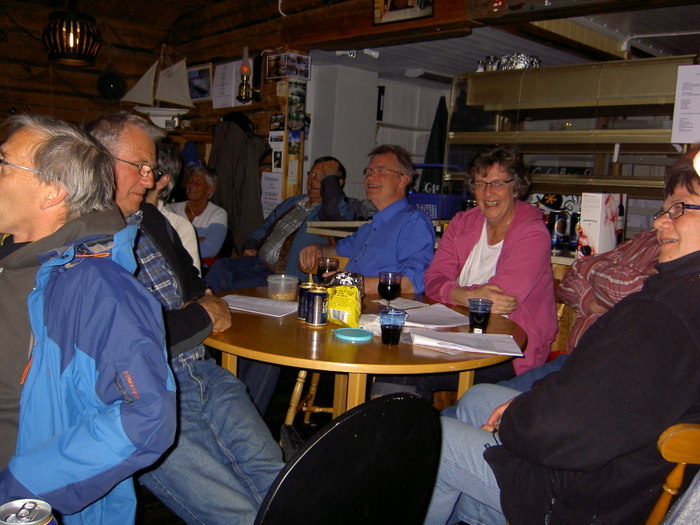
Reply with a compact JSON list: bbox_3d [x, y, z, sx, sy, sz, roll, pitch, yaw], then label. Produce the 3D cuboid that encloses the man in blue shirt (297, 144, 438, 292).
[{"bbox_3d":[0.050,0.176,2.932,0.580,1.340,0.660,11,11,42],"label":"man in blue shirt"}]

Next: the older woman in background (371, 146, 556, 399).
[{"bbox_3d":[0.486,0.253,2.596,0.540,1.330,0.680,8,9,33],"label":"older woman in background"}]

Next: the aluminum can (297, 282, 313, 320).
[{"bbox_3d":[-0.140,0.130,2.332,0.066,0.116,0.066,3,8,0],"label":"aluminum can"}]

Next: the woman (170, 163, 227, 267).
[{"bbox_3d":[-1.002,0.006,4.269,0.500,1.190,0.680,7,9,26],"label":"woman"}]

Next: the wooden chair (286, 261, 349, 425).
[{"bbox_3d":[-0.063,0.402,3.115,0.430,0.830,0.470,3,8,0],"label":"wooden chair"}]

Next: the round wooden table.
[{"bbox_3d":[-0.014,0.549,2.443,1.180,0.730,1.180,3,8,0],"label":"round wooden table"}]

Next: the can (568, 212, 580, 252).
[{"bbox_3d":[1.020,-0.134,3.056,0.066,0.168,0.066,3,8,0],"label":"can"}]

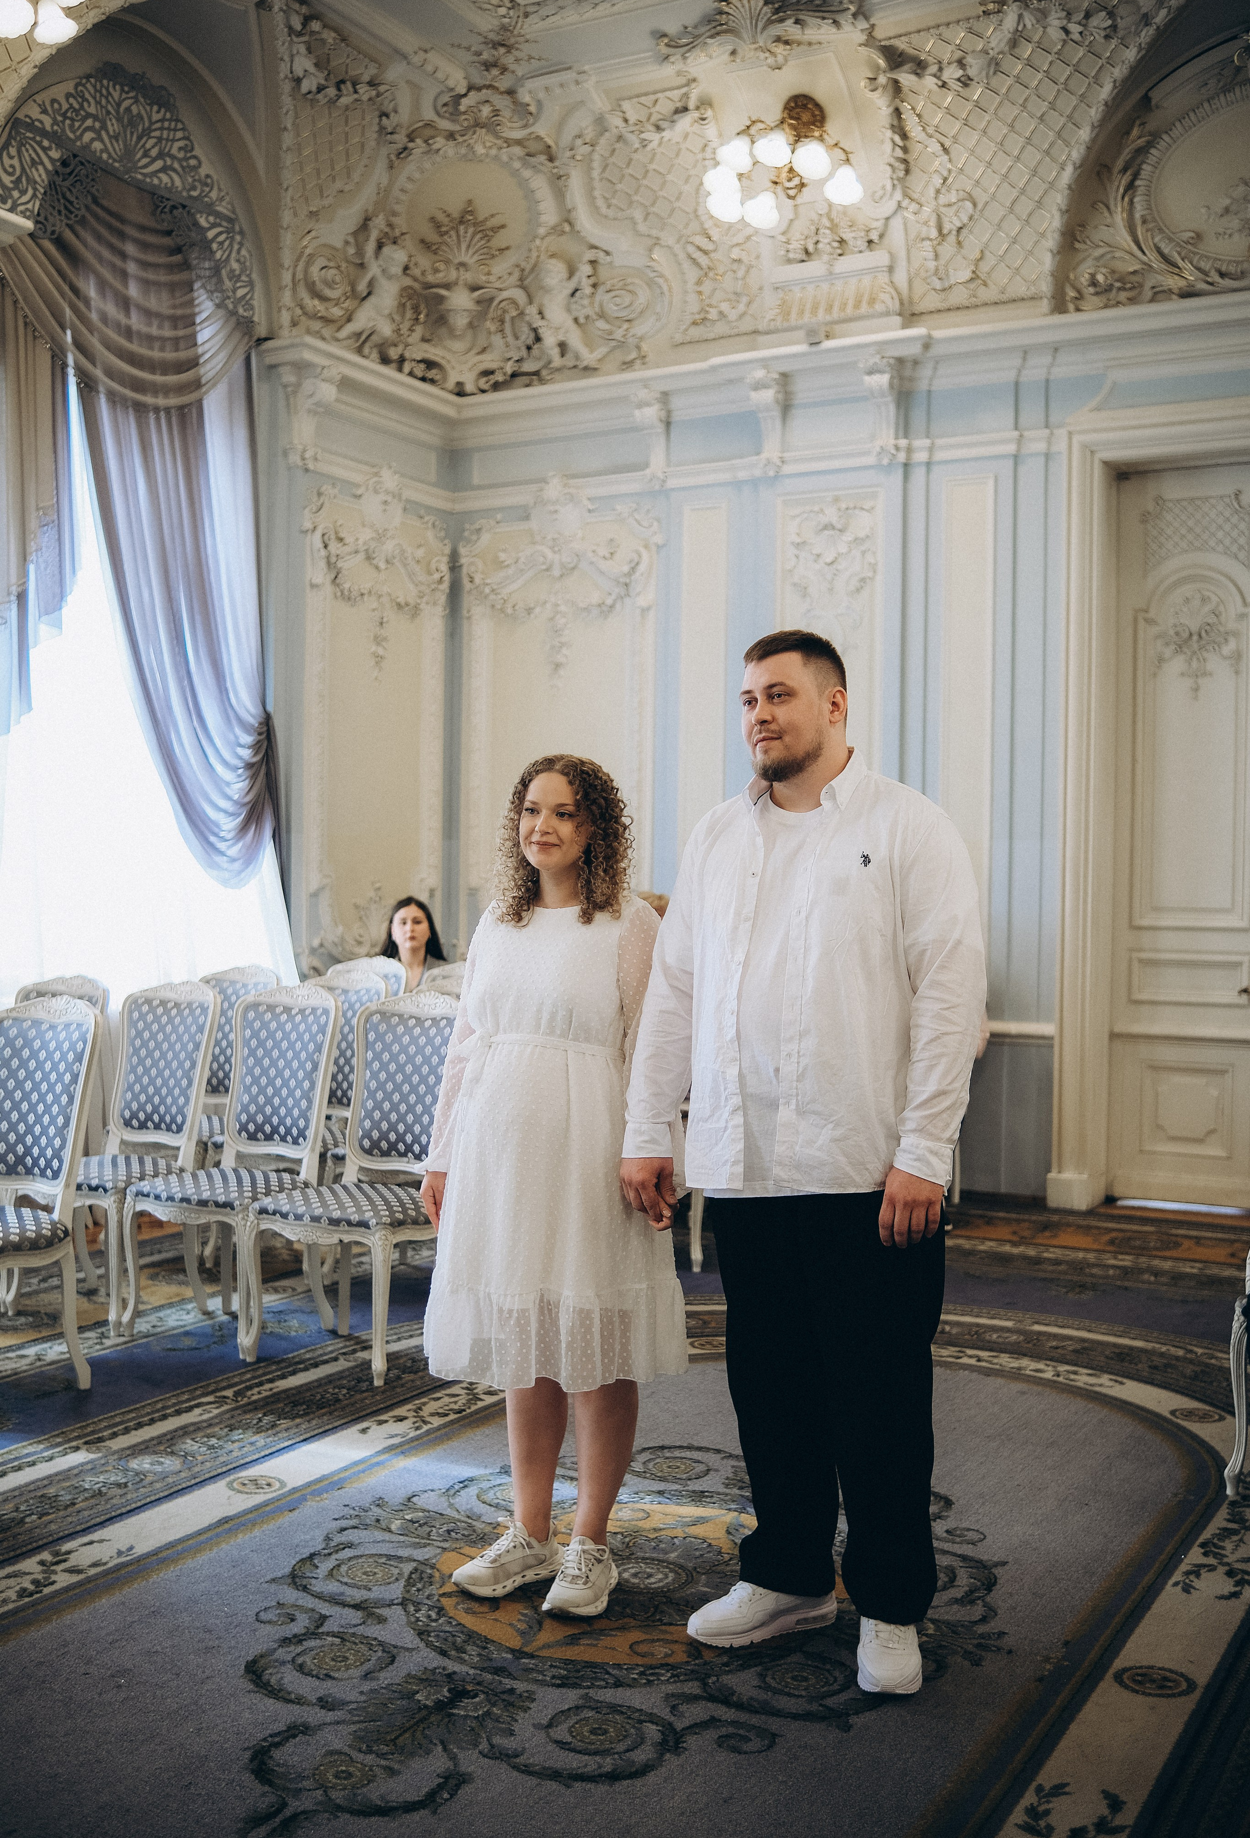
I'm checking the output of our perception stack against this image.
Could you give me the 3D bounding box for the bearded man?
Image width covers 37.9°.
[{"bbox_3d":[0.345,0.399,3.430,0.690,1.870,0.420,1,1,29],"label":"bearded man"}]

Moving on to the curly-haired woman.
[{"bbox_3d":[-0.126,0.494,3.658,0.540,1.660,0.390,1,1,29],"label":"curly-haired woman"}]

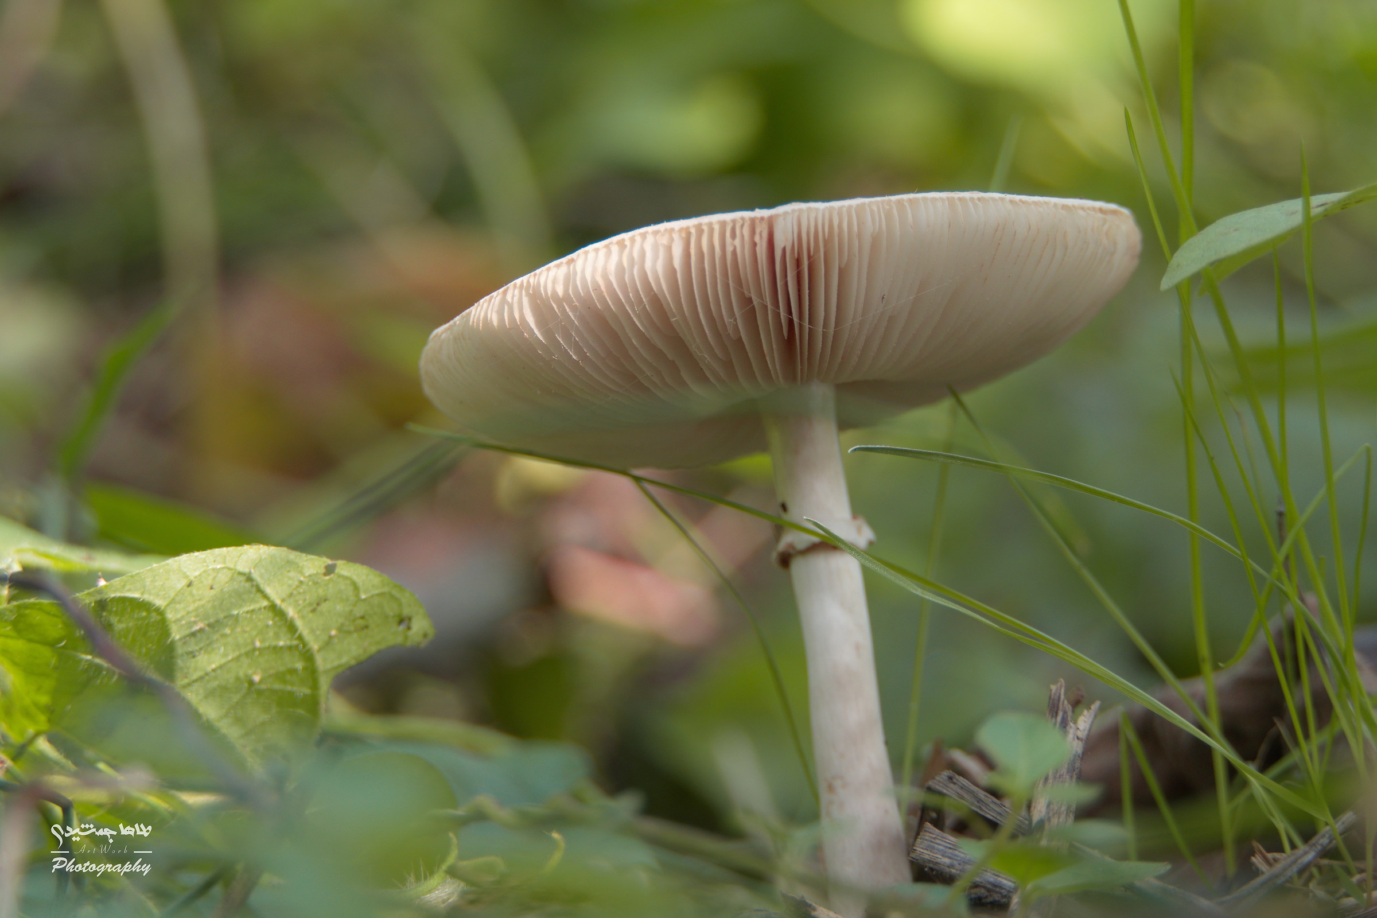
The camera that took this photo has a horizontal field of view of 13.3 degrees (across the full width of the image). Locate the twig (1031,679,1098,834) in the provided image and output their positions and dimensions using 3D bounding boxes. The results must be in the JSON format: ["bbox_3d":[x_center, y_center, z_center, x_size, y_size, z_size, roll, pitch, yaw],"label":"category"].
[{"bbox_3d":[0.048,0.039,0.753,0.007,0.020,0.005,9,0,0],"label":"twig"}]

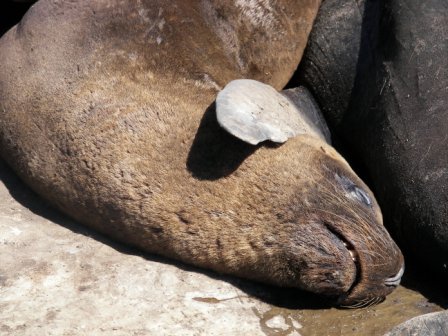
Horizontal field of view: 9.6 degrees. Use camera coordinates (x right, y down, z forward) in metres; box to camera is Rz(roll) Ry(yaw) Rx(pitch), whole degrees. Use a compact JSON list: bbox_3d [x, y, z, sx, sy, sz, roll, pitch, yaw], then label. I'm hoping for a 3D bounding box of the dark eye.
[{"bbox_3d":[0.155,0.027,3.200,0.047,0.018,0.022,41,59,-4],"label":"dark eye"}]

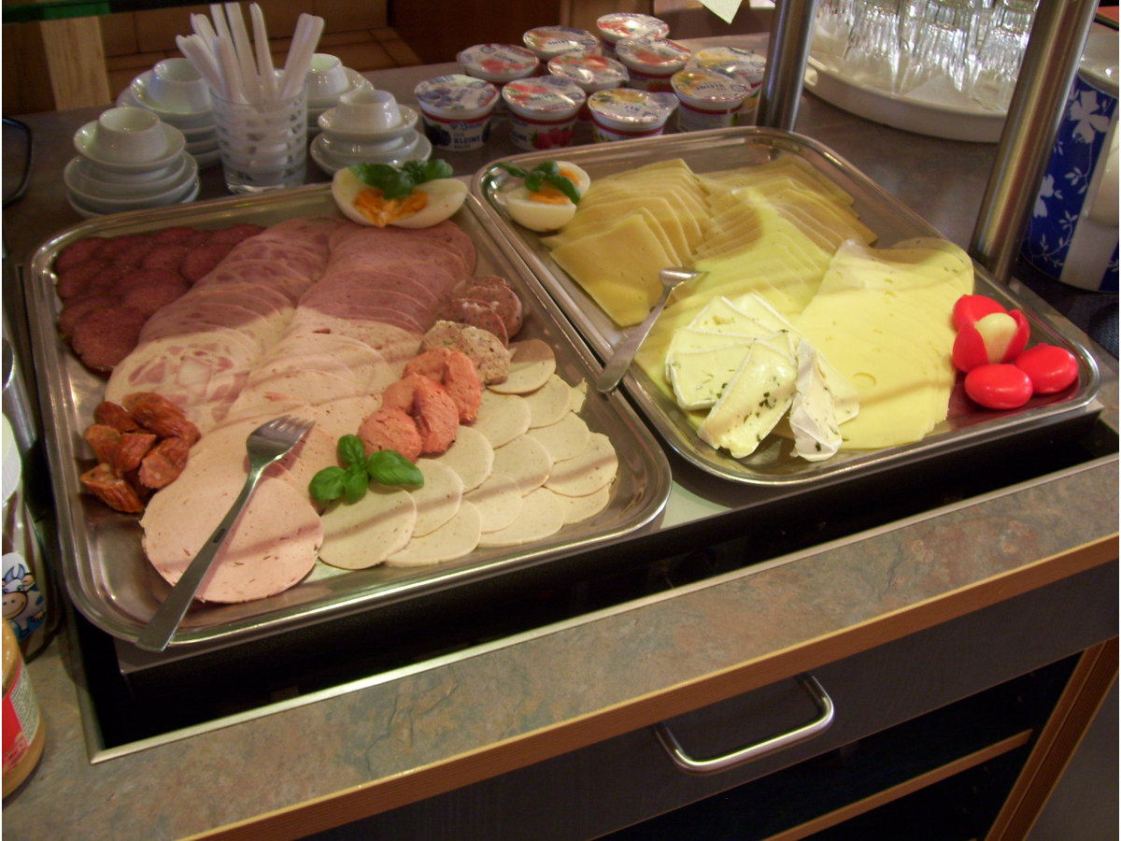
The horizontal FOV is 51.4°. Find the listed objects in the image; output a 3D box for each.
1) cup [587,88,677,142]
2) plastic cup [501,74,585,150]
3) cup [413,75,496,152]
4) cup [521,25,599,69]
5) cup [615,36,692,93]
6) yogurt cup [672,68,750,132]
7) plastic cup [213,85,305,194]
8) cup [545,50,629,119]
[{"bbox_3d":[0.059,-0.257,1.013,0.073,0.043,0.073,3,37,-2],"label":"cup"},{"bbox_3d":[-0.015,-0.265,1.016,0.073,0.043,0.073,3,37,-2],"label":"plastic cup"},{"bbox_3d":[-0.089,-0.263,1.006,0.073,0.043,0.073,3,37,-2],"label":"cup"},{"bbox_3d":[-0.001,-0.350,1.131,0.073,0.043,0.073,3,37,-2],"label":"cup"},{"bbox_3d":[0.088,-0.336,1.122,0.073,0.043,0.073,3,37,-2],"label":"cup"},{"bbox_3d":[0.134,-0.287,1.061,0.073,0.043,0.073,3,37,-2],"label":"yogurt cup"},{"bbox_3d":[-0.234,-0.226,0.916,0.074,0.077,0.074,3,37,-2],"label":"plastic cup"},{"bbox_3d":[0.024,-0.307,1.076,0.073,0.043,0.073,3,37,-2],"label":"cup"}]

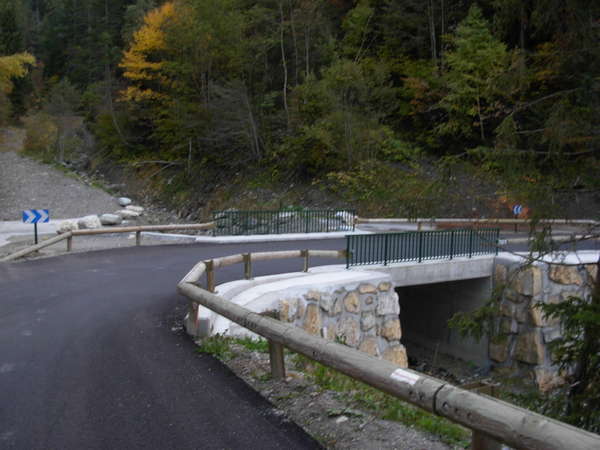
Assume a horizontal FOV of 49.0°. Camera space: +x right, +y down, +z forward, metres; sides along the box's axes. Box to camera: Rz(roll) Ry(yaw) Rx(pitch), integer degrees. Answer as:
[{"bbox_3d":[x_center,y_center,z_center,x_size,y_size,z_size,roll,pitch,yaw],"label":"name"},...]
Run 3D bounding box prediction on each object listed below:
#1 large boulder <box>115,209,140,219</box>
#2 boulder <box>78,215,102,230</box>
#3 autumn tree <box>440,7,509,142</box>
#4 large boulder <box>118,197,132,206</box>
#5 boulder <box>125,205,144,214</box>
[{"bbox_3d":[-10.329,-0.675,39.500,1.500,0.580,1.100,0,2,0],"label":"large boulder"},{"bbox_3d":[-11.291,-0.135,35.500,1.270,0.800,1.050,0,2,0],"label":"boulder"},{"bbox_3d":[13.433,-11.730,51.000,5.300,10.700,5.200,0,2,0],"label":"autumn tree"},{"bbox_3d":[-11.640,-1.570,44.000,0.900,0.600,0.800,0,2,0],"label":"large boulder"},{"bbox_3d":[-10.427,-0.992,41.500,1.220,0.560,1.000,0,2,0],"label":"boulder"}]

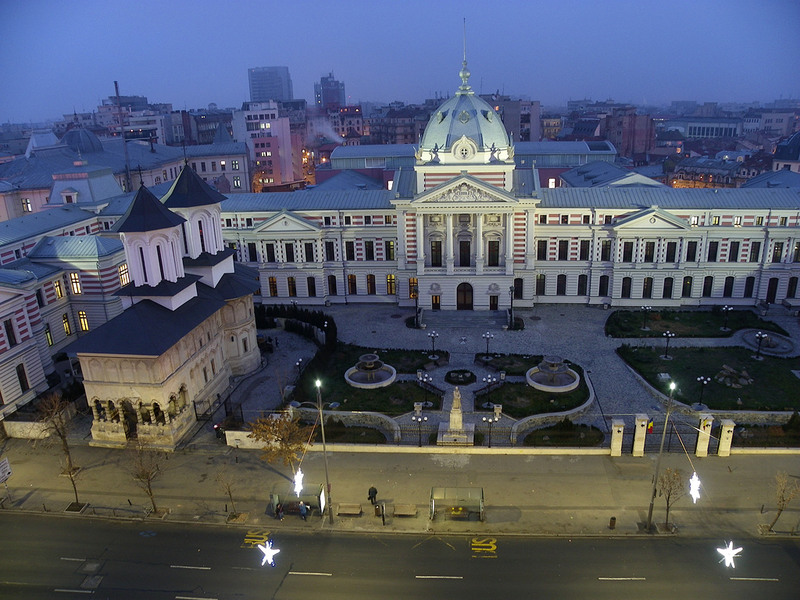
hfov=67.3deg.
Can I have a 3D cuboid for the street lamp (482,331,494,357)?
[{"bbox_3d":[10.852,5.680,73.621,1.400,3.250,1.400,0,19,5],"label":"street lamp"}]

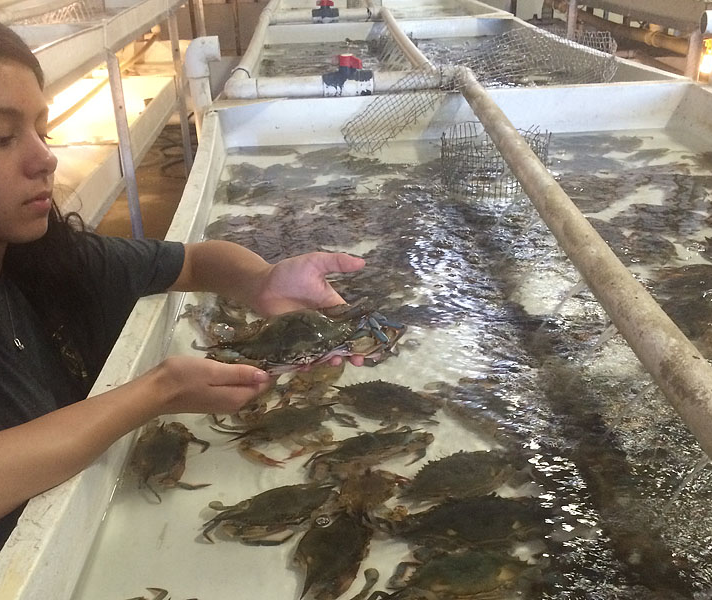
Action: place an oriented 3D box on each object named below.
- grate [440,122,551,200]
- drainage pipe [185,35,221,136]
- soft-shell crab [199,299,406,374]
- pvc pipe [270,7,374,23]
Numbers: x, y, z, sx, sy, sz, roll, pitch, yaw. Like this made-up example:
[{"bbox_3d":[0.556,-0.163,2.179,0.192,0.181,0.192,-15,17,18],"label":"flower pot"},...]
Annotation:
[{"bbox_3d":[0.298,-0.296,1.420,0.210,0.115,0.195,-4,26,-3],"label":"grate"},{"bbox_3d":[-0.375,-0.523,1.650,0.080,0.245,0.058,-4,26,-3],"label":"drainage pipe"},{"bbox_3d":[-0.056,0.038,0.700,0.200,0.052,0.090,-8,26,-11],"label":"soft-shell crab"},{"bbox_3d":[-0.166,-1.369,3.220,0.530,0.070,0.070,-4,28,-3],"label":"pvc pipe"}]

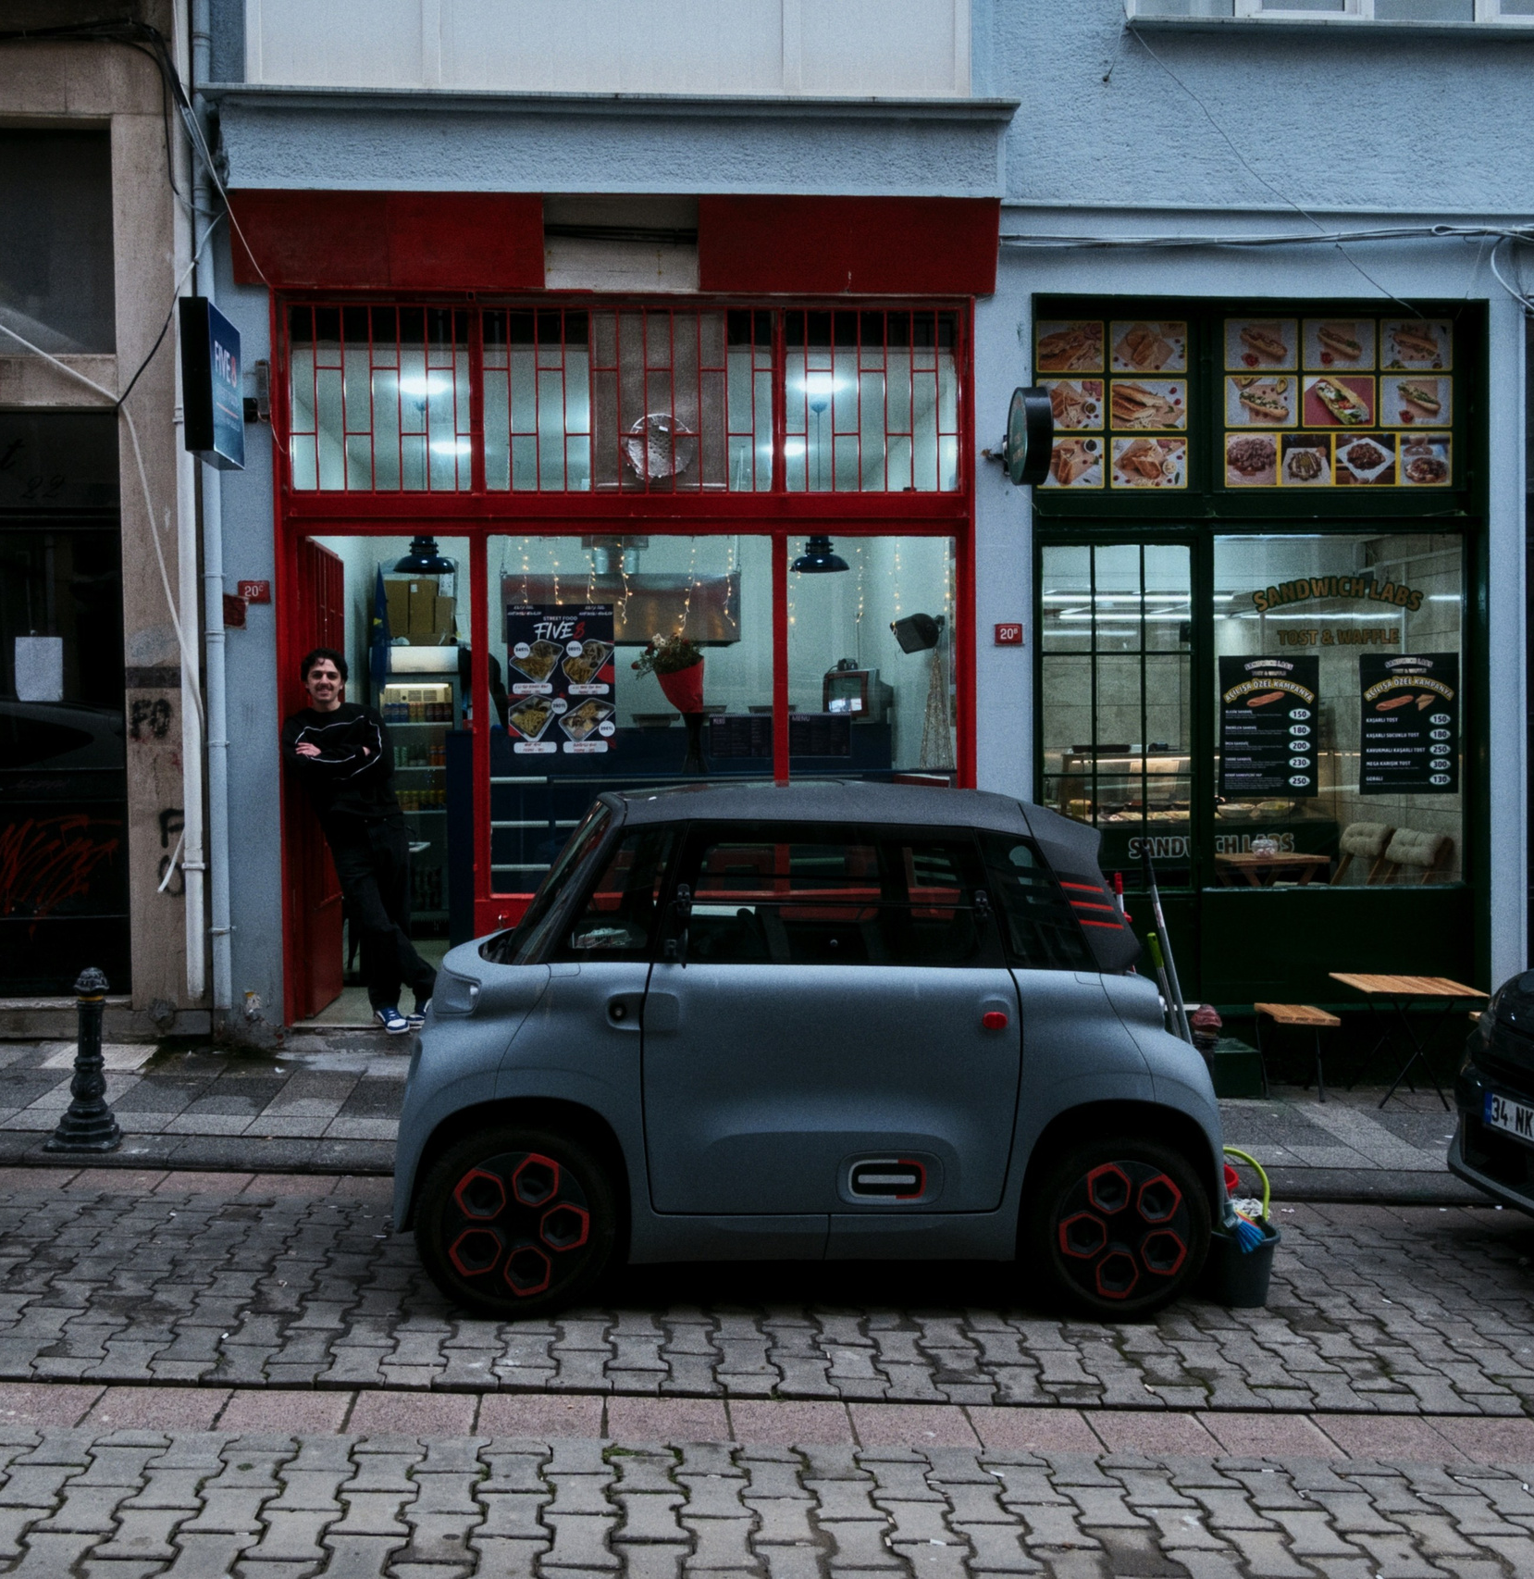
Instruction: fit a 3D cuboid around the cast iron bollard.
[{"bbox_3d":[-2.468,0.971,5.710,0.235,0.650,0.225,3,1,-4],"label":"cast iron bollard"}]

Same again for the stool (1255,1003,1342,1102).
[{"bbox_3d":[2.477,1.242,7.420,0.300,0.400,0.320,1,3,-1],"label":"stool"}]

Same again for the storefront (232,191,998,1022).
[{"bbox_3d":[-0.650,-0.830,7.360,3.480,3.790,0.300,-1,1,-4],"label":"storefront"}]

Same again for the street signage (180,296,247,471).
[{"bbox_3d":[-2.348,-1.705,6.707,0.118,0.625,0.490,-1,1,-4],"label":"street signage"}]

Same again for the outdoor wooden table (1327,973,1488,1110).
[{"bbox_3d":[2.988,1.190,7.410,0.580,0.555,0.420,1,3,-4],"label":"outdoor wooden table"}]

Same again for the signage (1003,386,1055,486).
[{"bbox_3d":[1.137,-1.526,6.820,0.112,0.428,0.428,-1,1,-4],"label":"signage"}]

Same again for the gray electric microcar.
[{"bbox_3d":[0.100,0.721,5.065,2.410,1.520,1.390,3,1,-9],"label":"gray electric microcar"}]

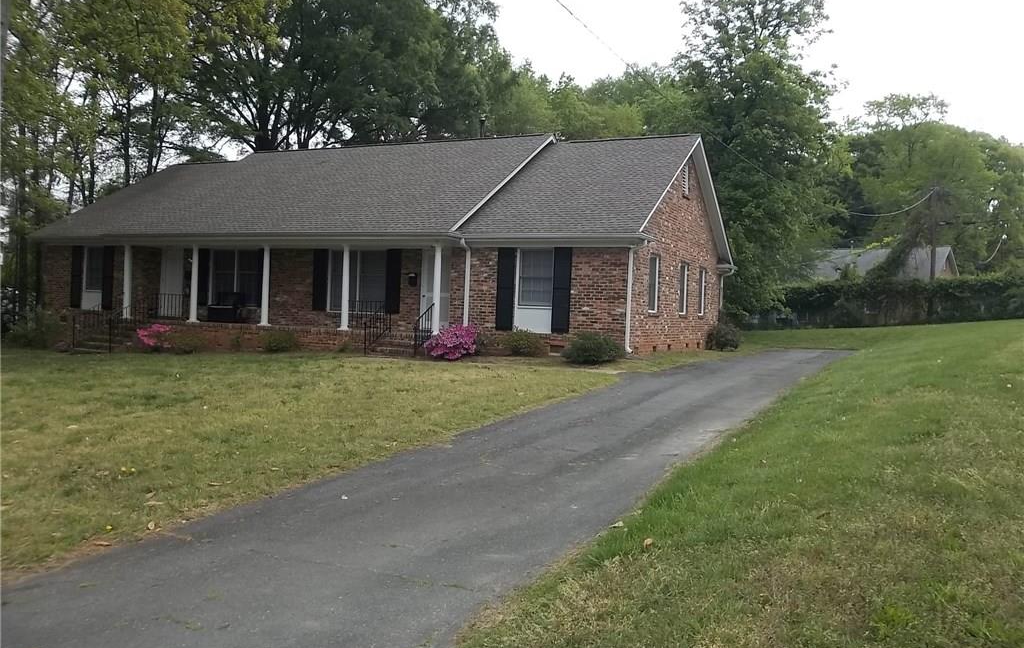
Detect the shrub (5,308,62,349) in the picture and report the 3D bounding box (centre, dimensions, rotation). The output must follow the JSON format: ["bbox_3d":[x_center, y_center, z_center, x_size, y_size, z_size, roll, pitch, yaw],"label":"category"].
[{"bbox_3d":[-15.276,0.176,25.499,1.700,1.200,1.400,3,1,26],"label":"shrub"}]

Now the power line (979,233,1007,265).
[{"bbox_3d":[21.658,-3.403,36.000,1.300,1.400,0.500,3,1,26],"label":"power line"}]

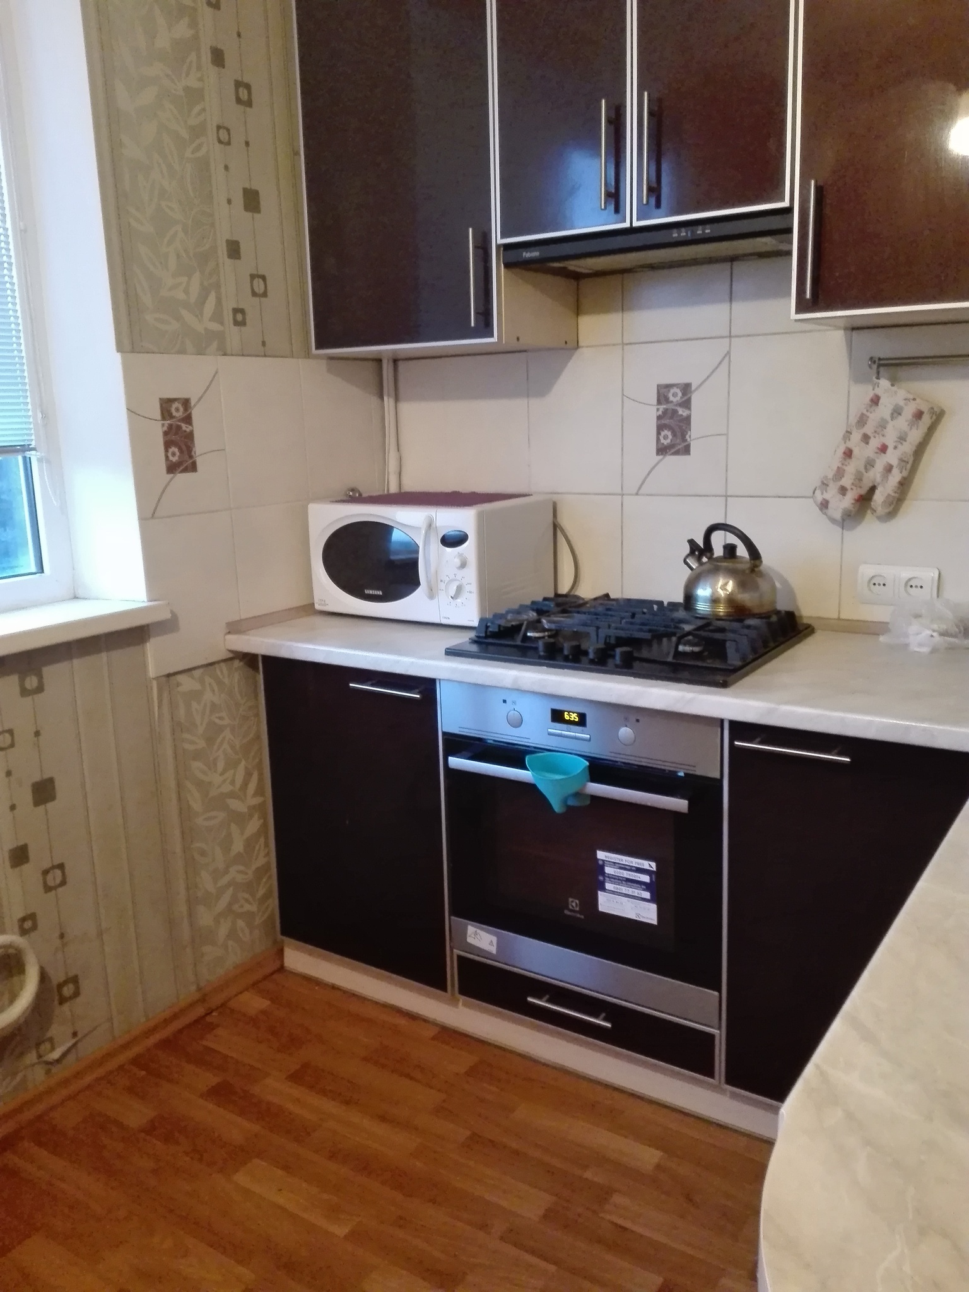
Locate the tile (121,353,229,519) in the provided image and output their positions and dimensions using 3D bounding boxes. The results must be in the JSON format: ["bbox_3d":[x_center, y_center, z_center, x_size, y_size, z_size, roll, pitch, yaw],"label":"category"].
[{"bbox_3d":[-0.646,-0.445,2.131,0.010,0.333,0.253,6,15,32],"label":"tile"}]

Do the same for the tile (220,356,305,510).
[{"bbox_3d":[-0.517,-0.505,2.380,0.010,0.334,0.250,7,15,35],"label":"tile"}]

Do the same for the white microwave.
[{"bbox_3d":[-0.127,-0.210,2.436,0.490,0.274,0.350,7,15,34],"label":"white microwave"}]

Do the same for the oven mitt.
[{"bbox_3d":[0.776,-0.368,1.999,0.165,0.275,0.040,35,28,22],"label":"oven mitt"}]

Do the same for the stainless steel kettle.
[{"bbox_3d":[0.506,-0.167,2.101,0.207,0.187,0.190,9,17,41],"label":"stainless steel kettle"}]

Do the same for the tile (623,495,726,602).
[{"bbox_3d":[0.436,-0.191,2.325,0.250,0.310,0.010,6,15,33],"label":"tile"}]

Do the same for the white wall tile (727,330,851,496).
[{"bbox_3d":[0.635,-0.480,2.112,0.250,0.332,0.010,6,15,32],"label":"white wall tile"}]

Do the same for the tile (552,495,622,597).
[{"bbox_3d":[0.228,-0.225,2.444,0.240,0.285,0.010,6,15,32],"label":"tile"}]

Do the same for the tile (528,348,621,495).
[{"bbox_3d":[0.216,-0.530,2.390,0.250,0.334,0.010,6,15,33],"label":"tile"}]

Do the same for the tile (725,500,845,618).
[{"bbox_3d":[0.644,-0.178,2.180,0.250,0.285,0.010,6,15,32],"label":"tile"}]

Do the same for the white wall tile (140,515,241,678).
[{"bbox_3d":[-0.636,-0.120,2.204,0.010,0.332,0.253,6,15,32],"label":"white wall tile"}]

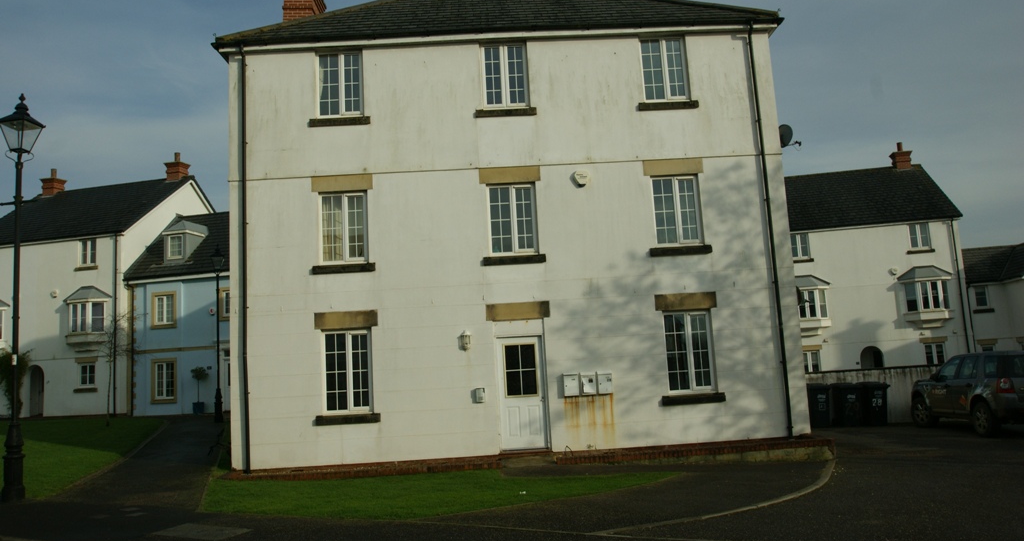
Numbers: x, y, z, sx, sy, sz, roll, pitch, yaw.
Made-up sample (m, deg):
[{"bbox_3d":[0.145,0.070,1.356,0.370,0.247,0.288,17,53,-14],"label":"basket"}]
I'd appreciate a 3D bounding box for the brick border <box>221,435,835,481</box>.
[{"bbox_3d":[0.337,3.345,13.443,10.600,0.270,0.400,-3,-8,-2],"label":"brick border"}]

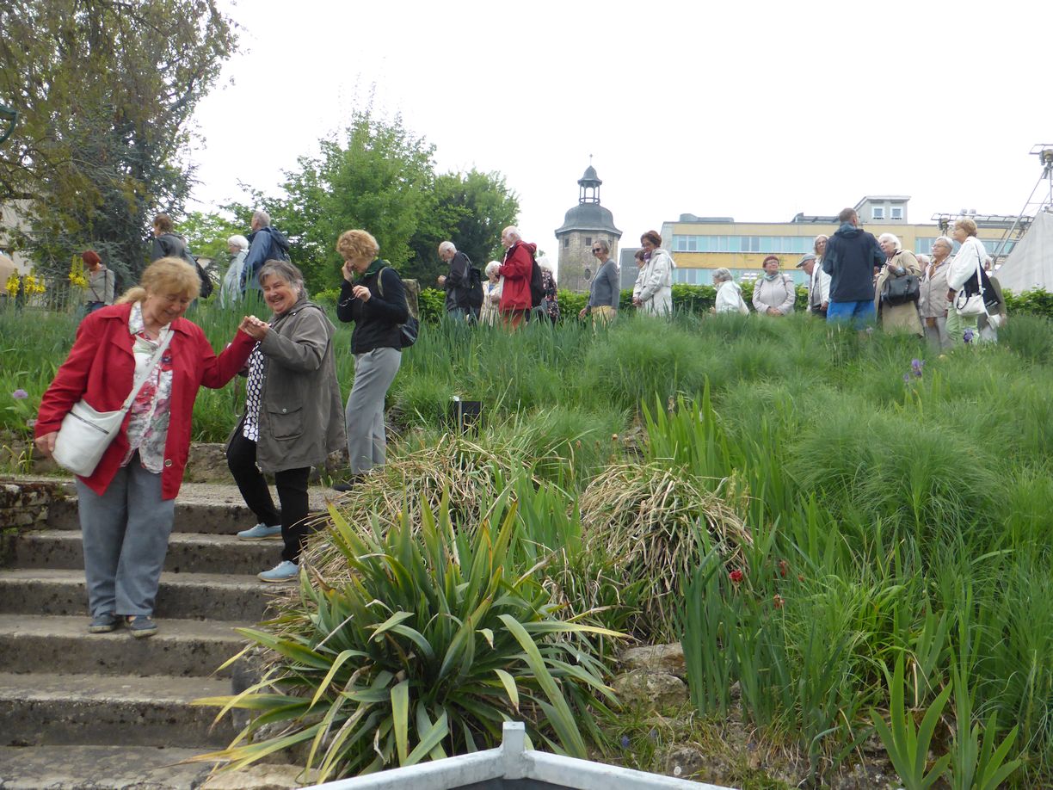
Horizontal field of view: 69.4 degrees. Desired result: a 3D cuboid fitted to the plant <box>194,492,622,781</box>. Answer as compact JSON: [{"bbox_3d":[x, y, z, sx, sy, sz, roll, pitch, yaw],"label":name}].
[{"bbox_3d":[-0.380,0.750,2.600,1.320,0.820,1.100,0,-3,0],"label":"plant"}]

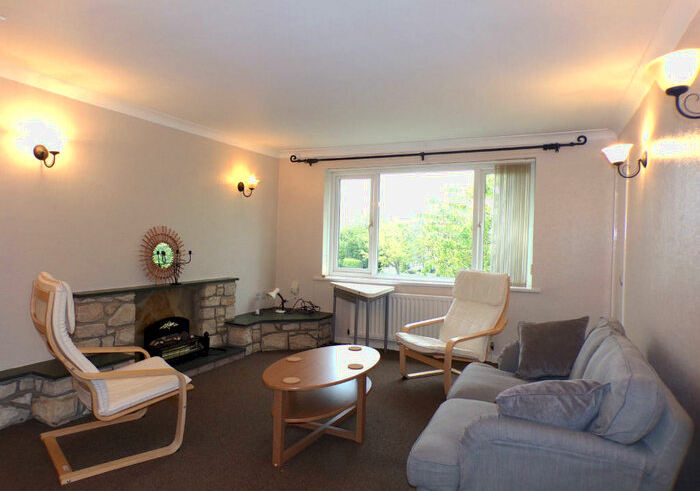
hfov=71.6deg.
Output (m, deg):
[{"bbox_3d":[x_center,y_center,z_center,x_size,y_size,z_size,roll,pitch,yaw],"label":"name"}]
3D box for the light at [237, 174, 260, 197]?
[{"bbox_3d":[-1.148,-0.679,5.607,0.265,0.237,0.189,2,1,26],"label":"light"}]

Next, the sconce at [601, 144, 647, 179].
[{"bbox_3d":[1.875,-0.583,3.326,0.265,0.237,0.189,2,1,26],"label":"sconce"}]

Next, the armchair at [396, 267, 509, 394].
[{"bbox_3d":[0.892,0.721,4.319,0.767,1.016,0.685,1,1,-27],"label":"armchair"}]

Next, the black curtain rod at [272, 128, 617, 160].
[{"bbox_3d":[0.830,-1.121,5.422,3.947,0.077,0.075,2,1,26],"label":"black curtain rod"}]

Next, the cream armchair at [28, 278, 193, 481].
[{"bbox_3d":[-1.398,0.672,2.872,0.774,1.026,0.692,1,1,-40],"label":"cream armchair"}]

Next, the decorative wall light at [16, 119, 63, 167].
[{"bbox_3d":[-2.162,-0.683,3.525,0.265,0.237,0.189,2,1,26],"label":"decorative wall light"}]

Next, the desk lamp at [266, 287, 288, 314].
[{"bbox_3d":[-0.888,0.669,5.947,0.255,0.305,0.131,1,1,-9],"label":"desk lamp"}]

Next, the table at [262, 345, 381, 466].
[{"bbox_3d":[-0.156,0.978,3.061,0.618,0.473,1.130,2,1,22],"label":"table"}]

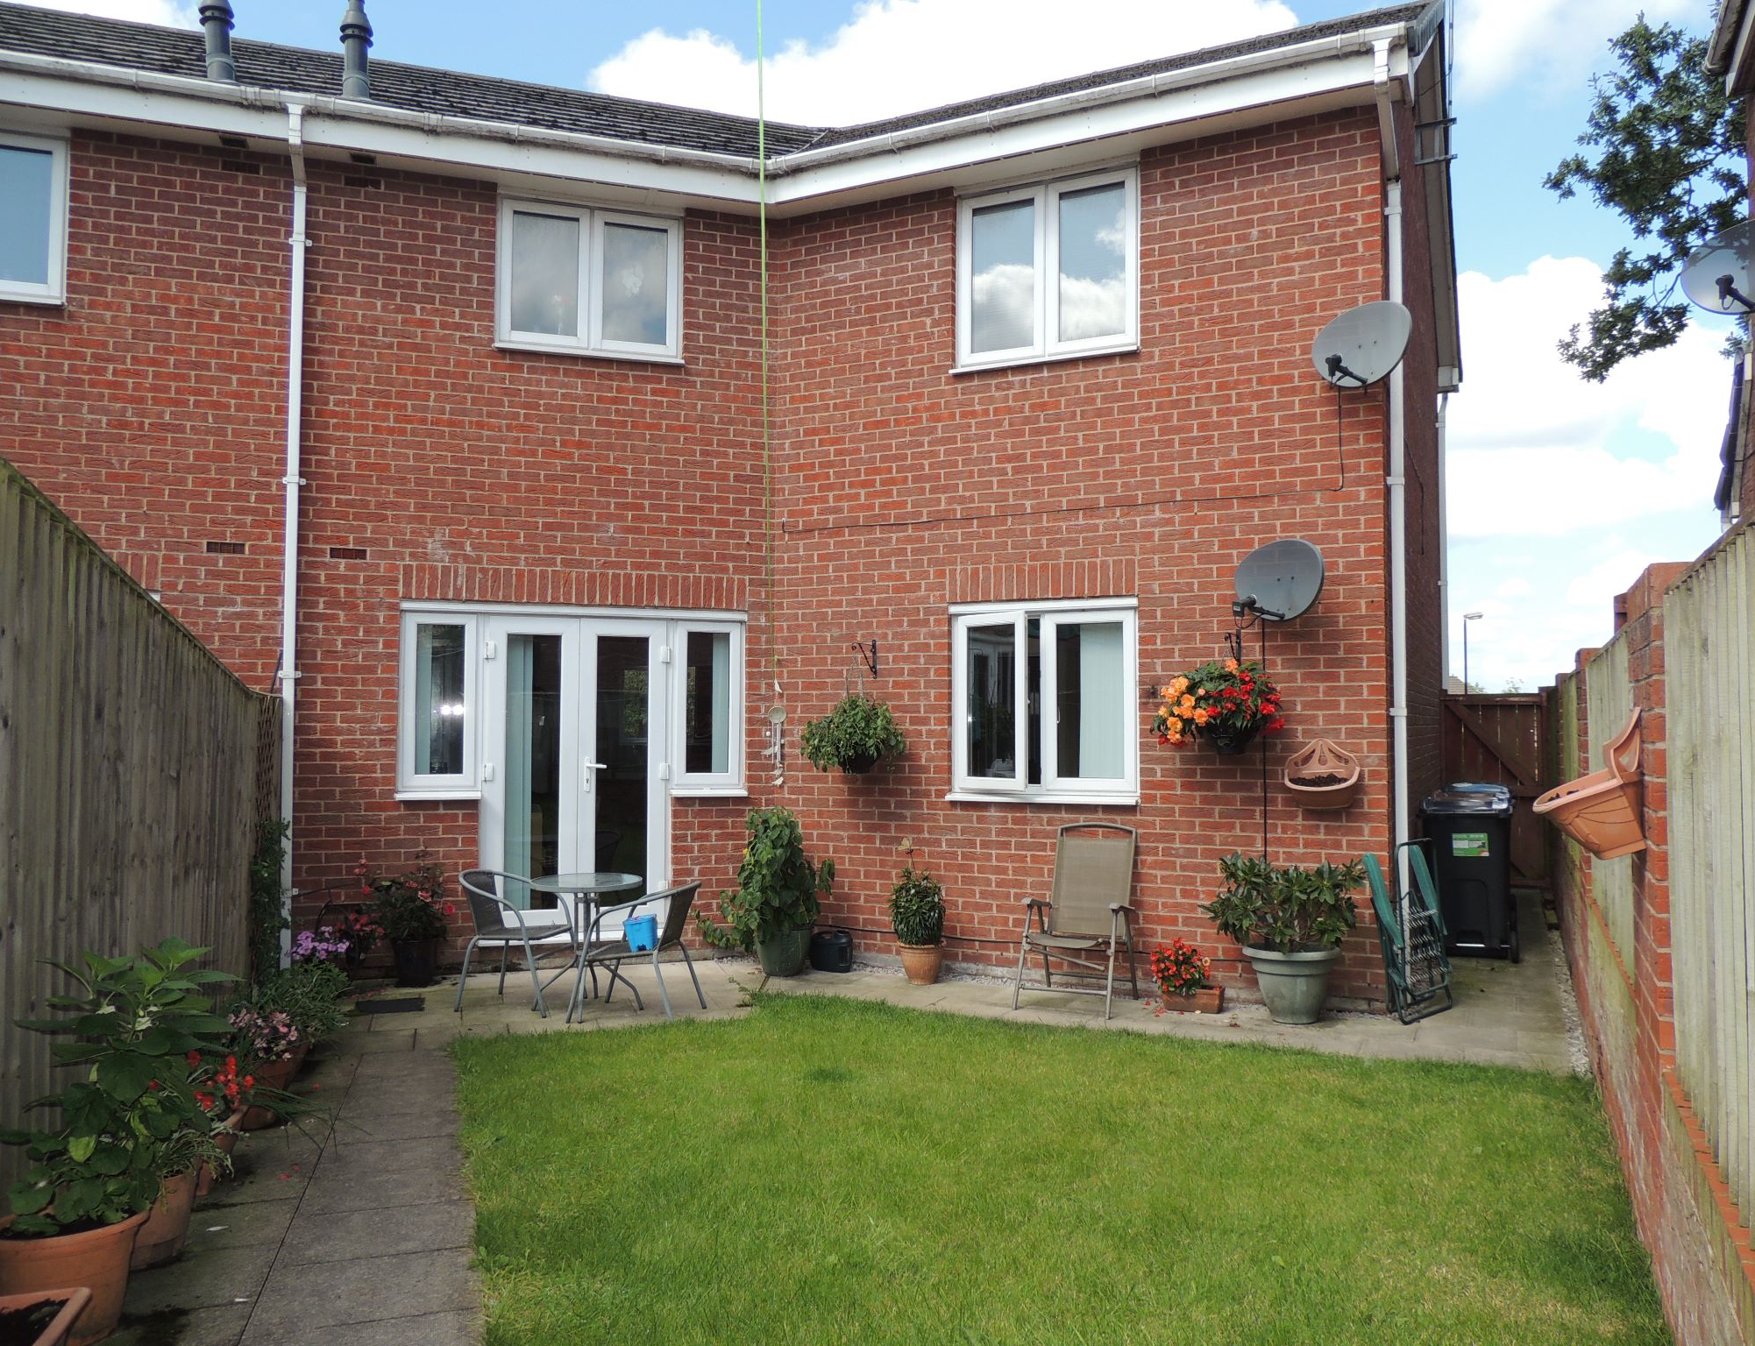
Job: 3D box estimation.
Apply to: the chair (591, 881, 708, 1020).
[{"bbox_3d":[-1.249,1.427,6.457,0.570,0.700,0.530,0,-2,13],"label":"chair"}]

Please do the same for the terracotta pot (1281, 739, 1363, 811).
[{"bbox_3d":[2.362,0.542,6.621,0.370,0.360,0.190,-1,-2,26],"label":"terracotta pot"}]

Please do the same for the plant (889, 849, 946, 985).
[{"bbox_3d":[0.245,1.426,7.420,0.330,0.790,0.340,0,-2,0],"label":"plant"}]

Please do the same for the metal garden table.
[{"bbox_3d":[-1.559,1.467,6.692,0.620,0.690,0.620,1,-2,-19],"label":"metal garden table"}]

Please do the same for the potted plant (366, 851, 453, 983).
[{"bbox_3d":[-2.693,1.425,7.166,0.500,0.770,0.460,1,-2,-18],"label":"potted plant"}]

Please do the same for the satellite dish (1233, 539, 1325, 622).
[{"bbox_3d":[2.062,-0.481,6.532,0.380,0.450,0.550,2,-3,-37],"label":"satellite dish"}]

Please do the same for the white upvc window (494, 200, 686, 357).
[{"bbox_3d":[-1.817,-2.486,7.932,1.180,0.970,0.100,1,-2,-19],"label":"white upvc window"}]

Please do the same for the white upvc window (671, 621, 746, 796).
[{"bbox_3d":[-1.084,0.235,8.085,0.510,1.150,0.120,1,-3,-18],"label":"white upvc window"}]

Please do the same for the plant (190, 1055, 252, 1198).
[{"bbox_3d":[-2.200,1.462,4.030,0.370,0.430,0.370,1,-3,-18],"label":"plant"}]

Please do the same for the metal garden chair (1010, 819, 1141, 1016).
[{"bbox_3d":[1.114,1.330,6.890,0.590,0.980,0.680,-1,-2,26],"label":"metal garden chair"}]

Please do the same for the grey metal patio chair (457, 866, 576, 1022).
[{"bbox_3d":[-1.943,1.444,6.753,0.570,0.740,0.540,0,-2,16],"label":"grey metal patio chair"}]

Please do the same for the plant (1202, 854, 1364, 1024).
[{"bbox_3d":[2.075,1.368,6.371,0.820,0.860,0.700,-1,-3,26],"label":"plant"}]

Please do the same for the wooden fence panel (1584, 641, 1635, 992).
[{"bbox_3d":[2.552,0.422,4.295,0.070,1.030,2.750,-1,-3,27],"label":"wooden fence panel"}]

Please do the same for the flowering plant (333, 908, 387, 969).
[{"bbox_3d":[-2.956,1.518,7.109,0.310,0.350,0.290,1,-3,-18],"label":"flowering plant"}]

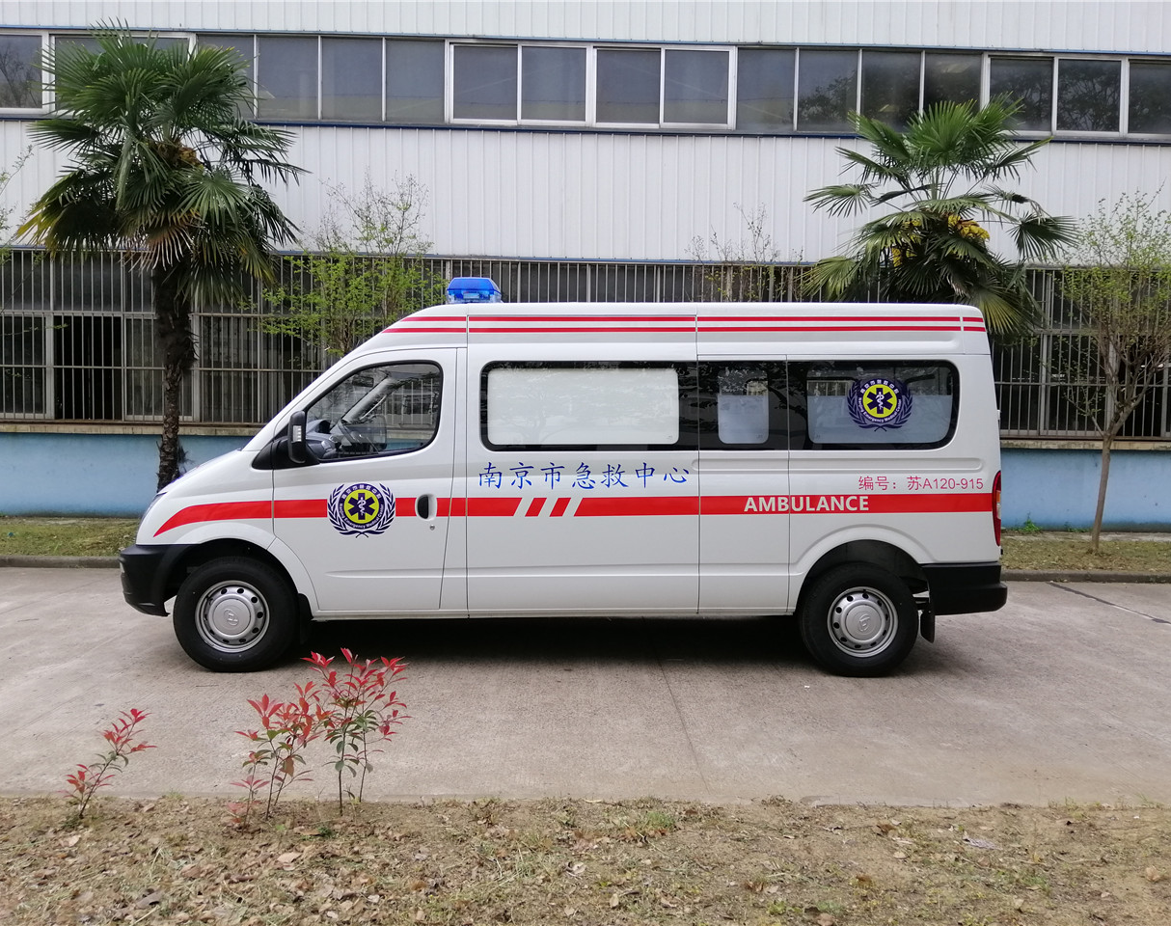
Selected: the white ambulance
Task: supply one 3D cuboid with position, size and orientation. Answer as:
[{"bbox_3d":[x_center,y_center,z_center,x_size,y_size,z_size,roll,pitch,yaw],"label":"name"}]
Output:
[{"bbox_3d":[-0.252,0.008,6.609,5.720,2.500,2.030,1,2,-2],"label":"white ambulance"}]

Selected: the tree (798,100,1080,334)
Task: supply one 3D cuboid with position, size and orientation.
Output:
[{"bbox_3d":[4.096,-1.589,10.752,3.131,5.224,3.131,1,2,-1],"label":"tree"}]

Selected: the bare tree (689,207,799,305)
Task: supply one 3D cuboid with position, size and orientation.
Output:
[{"bbox_3d":[1.827,-0.990,10.753,1.650,3.959,1.600,1,2,-1],"label":"bare tree"}]

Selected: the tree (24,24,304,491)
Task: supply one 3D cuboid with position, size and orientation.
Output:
[{"bbox_3d":[-4.871,-2.021,10.632,3.251,5.832,3.251,1,2,-1],"label":"tree"}]

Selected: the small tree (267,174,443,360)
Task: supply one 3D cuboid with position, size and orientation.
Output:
[{"bbox_3d":[-2.675,-1.190,10.693,2.100,4.230,2.000,1,2,-1],"label":"small tree"}]

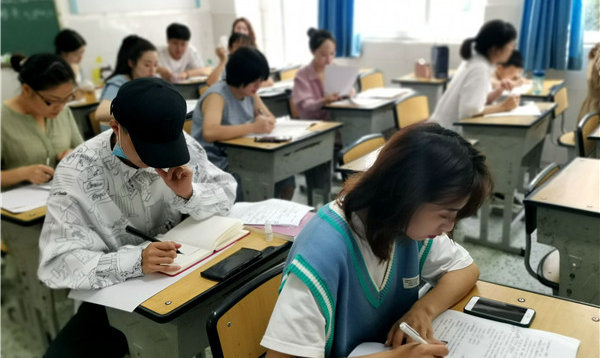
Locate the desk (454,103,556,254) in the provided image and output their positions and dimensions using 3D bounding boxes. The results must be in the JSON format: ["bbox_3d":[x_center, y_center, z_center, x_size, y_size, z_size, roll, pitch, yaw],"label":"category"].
[{"bbox_3d":[1.207,-0.023,2.905,0.405,0.760,0.610,12,24,36],"label":"desk"}]

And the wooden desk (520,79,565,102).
[{"bbox_3d":[1.643,-0.302,3.602,0.410,0.760,0.600,13,25,35],"label":"wooden desk"}]

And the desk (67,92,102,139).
[{"bbox_3d":[-1.476,-0.253,3.808,0.410,0.760,0.600,13,25,35],"label":"desk"}]

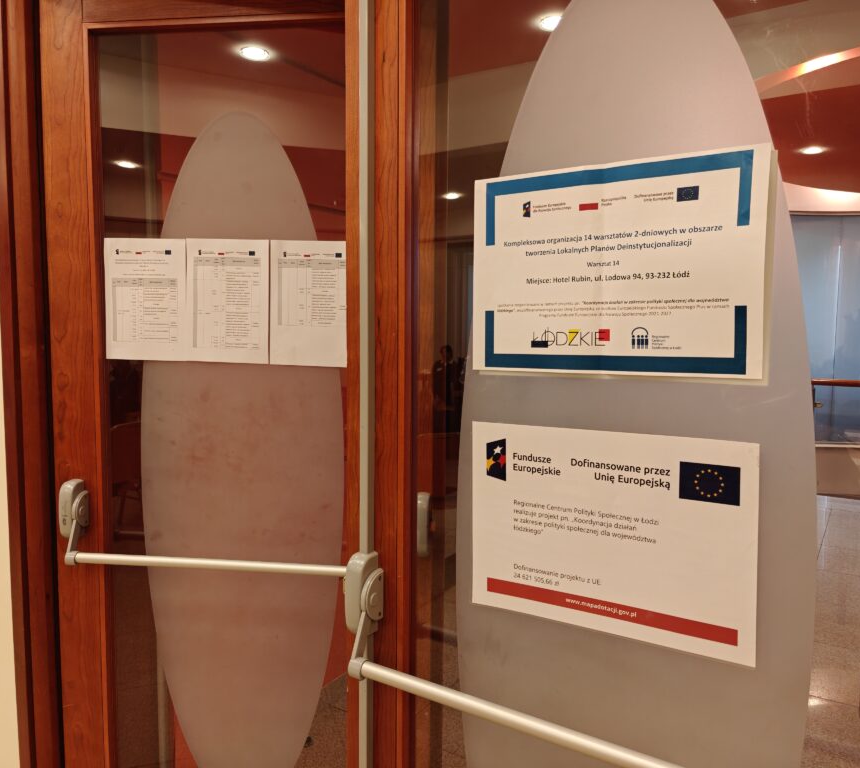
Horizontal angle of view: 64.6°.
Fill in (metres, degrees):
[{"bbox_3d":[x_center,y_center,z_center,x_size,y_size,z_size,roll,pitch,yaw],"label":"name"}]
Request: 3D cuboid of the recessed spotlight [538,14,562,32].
[{"bbox_3d":[0.659,-1.895,3.572,0.175,0.040,0.175,0,4,0],"label":"recessed spotlight"}]

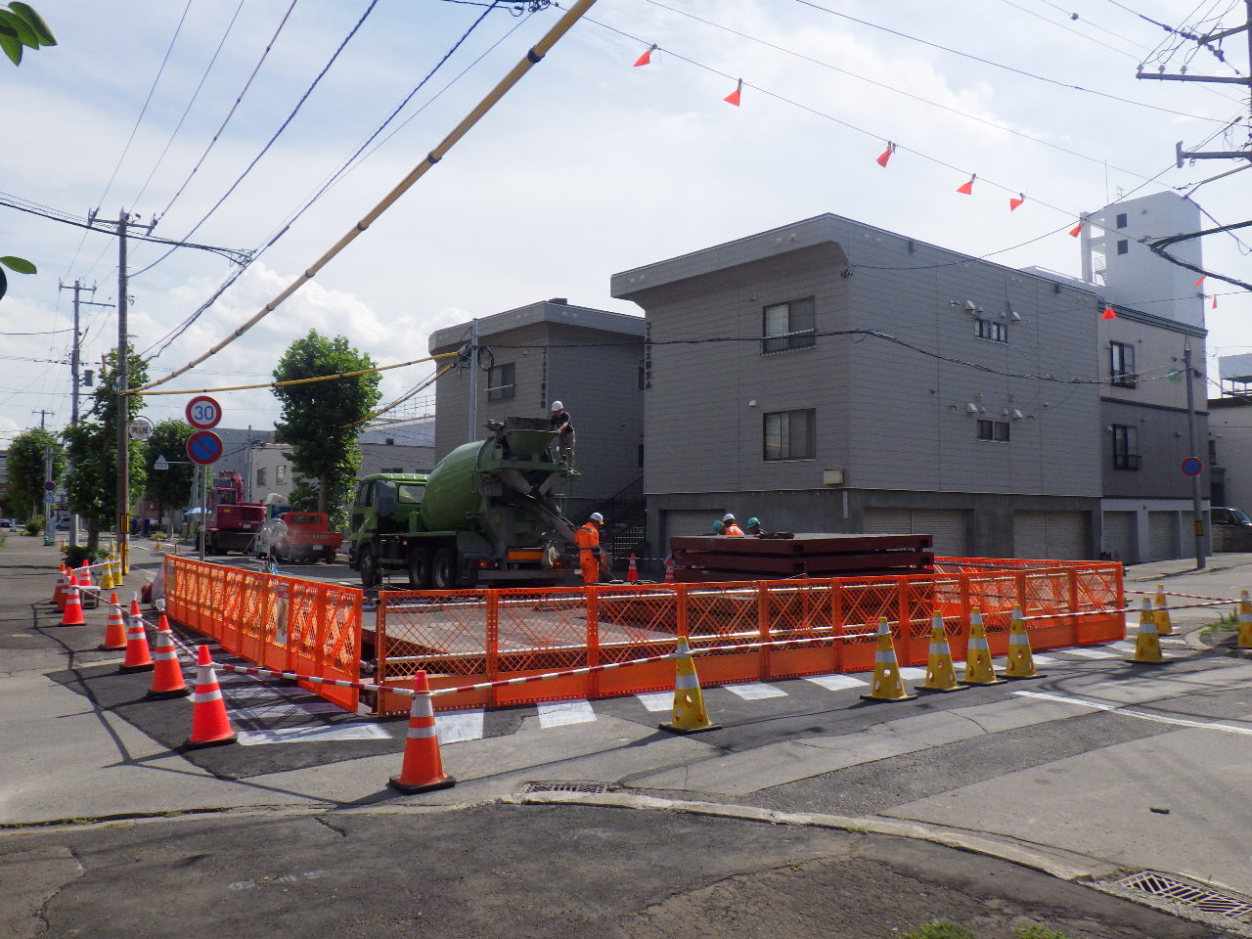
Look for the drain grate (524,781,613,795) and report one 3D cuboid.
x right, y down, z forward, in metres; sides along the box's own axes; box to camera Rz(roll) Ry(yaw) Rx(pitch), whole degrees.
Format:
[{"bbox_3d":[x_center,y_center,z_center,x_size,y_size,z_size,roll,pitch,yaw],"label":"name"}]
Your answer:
[{"bbox_3d":[-0.359,1.908,6.050,0.510,0.050,0.340,0,-3,0],"label":"drain grate"}]

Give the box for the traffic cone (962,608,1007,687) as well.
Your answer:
[{"bbox_3d":[3.394,1.678,9.680,0.380,0.700,0.380,1,-3,-14],"label":"traffic cone"}]

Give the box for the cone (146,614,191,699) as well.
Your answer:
[{"bbox_3d":[-4.213,1.688,9.284,0.370,0.700,0.370,1,-3,-20],"label":"cone"}]

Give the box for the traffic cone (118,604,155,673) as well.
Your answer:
[{"bbox_3d":[-5.176,1.736,10.684,0.370,0.700,0.370,1,-3,-20],"label":"traffic cone"}]

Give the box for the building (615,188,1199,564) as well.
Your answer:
[{"bbox_3d":[11.547,-1.387,36.667,23.747,9.340,8.859,2,-3,-40],"label":"building"}]

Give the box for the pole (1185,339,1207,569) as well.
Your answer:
[{"bbox_3d":[17.313,-0.476,30.800,0.320,6.900,0.320,0,-3,0],"label":"pole"}]

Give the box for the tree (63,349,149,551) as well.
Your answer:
[{"bbox_3d":[-16.170,-0.380,31.500,2.650,6.650,2.650,0,-3,0],"label":"tree"}]

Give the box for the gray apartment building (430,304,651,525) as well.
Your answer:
[{"bbox_3d":[-0.505,-0.968,42.711,13.300,9.300,7.800,3,-4,-40],"label":"gray apartment building"}]

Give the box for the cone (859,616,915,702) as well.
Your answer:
[{"bbox_3d":[2.329,1.673,8.977,0.370,0.700,0.370,-2,-3,33],"label":"cone"}]

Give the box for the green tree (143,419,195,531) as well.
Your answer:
[{"bbox_3d":[-31.021,0.666,69.000,3.800,8.200,3.800,0,-3,0],"label":"green tree"}]

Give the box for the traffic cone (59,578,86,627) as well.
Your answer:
[{"bbox_3d":[-7.960,1.880,14.584,0.370,0.700,0.370,1,-3,-25],"label":"traffic cone"}]

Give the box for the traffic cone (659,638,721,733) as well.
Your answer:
[{"bbox_3d":[0.508,1.659,7.908,0.370,0.700,0.370,2,-3,-31],"label":"traffic cone"}]

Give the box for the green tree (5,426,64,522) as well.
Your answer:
[{"bbox_3d":[-52.460,1.083,90.054,5.400,9.700,5.400,2,-3,-32],"label":"green tree"}]

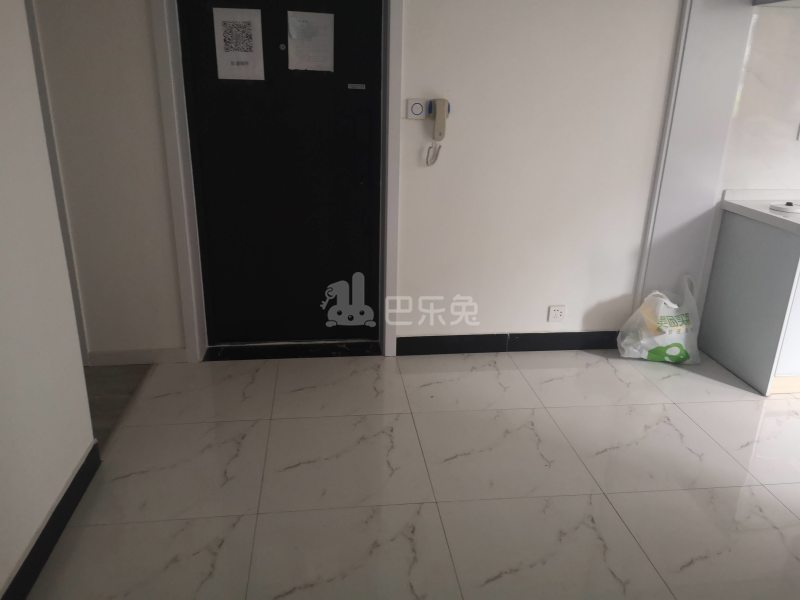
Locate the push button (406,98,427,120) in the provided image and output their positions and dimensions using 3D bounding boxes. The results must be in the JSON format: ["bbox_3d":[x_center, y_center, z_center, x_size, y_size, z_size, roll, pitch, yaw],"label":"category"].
[{"bbox_3d":[0.076,-0.860,2.816,0.086,0.088,0.012,-1,20,-7],"label":"push button"}]

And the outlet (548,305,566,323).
[{"bbox_3d":[0.824,0.071,3.256,0.087,0.087,0.012,-1,20,-7],"label":"outlet"}]

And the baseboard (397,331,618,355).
[{"bbox_3d":[0.615,0.223,3.287,1.268,0.108,0.014,-1,20,-7],"label":"baseboard"}]

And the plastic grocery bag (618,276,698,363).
[{"bbox_3d":[1.353,0.097,3.222,0.400,0.425,0.180,4,20,6],"label":"plastic grocery bag"}]

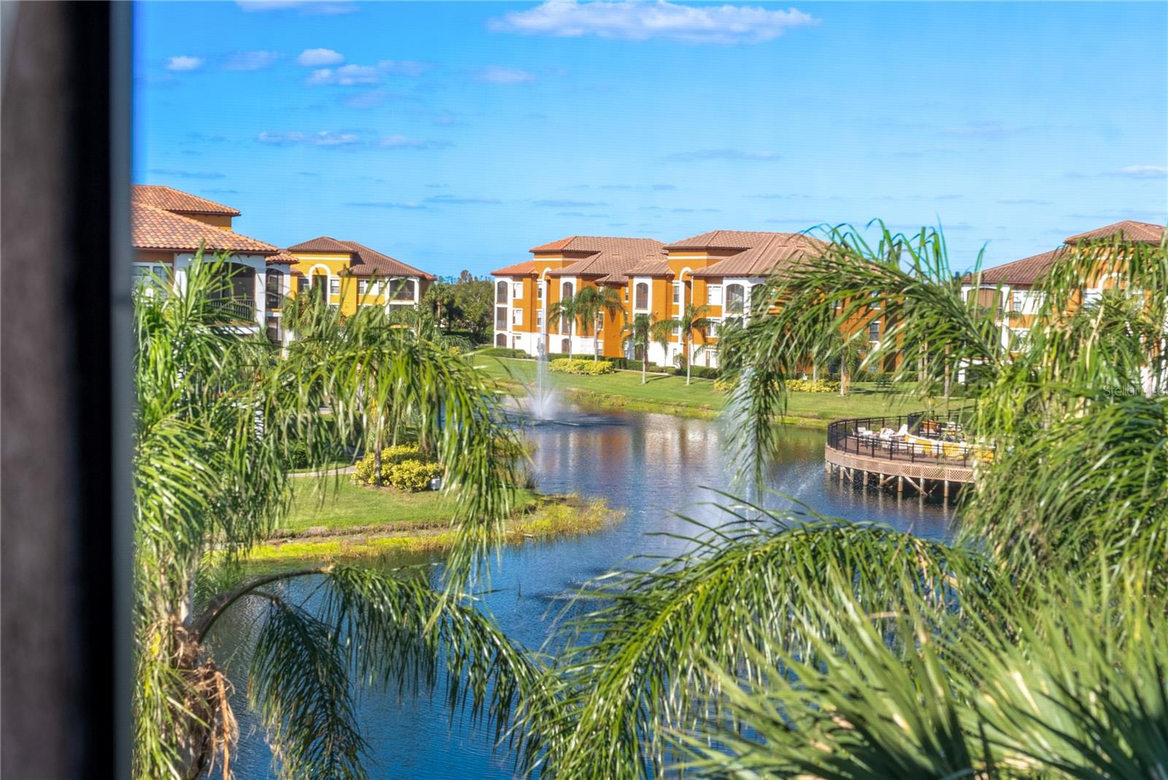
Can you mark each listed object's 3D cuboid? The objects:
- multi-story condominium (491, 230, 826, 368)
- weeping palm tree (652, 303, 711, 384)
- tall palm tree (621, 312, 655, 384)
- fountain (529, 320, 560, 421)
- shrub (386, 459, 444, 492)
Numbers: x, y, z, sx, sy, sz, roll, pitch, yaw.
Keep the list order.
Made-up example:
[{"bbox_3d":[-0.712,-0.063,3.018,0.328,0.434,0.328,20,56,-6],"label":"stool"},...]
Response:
[{"bbox_3d":[10.845,-9.916,180.913,20.500,14.300,53.370,-1,4,-31],"label":"multi-story condominium"},{"bbox_3d":[9.310,-4.375,154.000,5.720,7.800,5.200,1,3,3],"label":"weeping palm tree"},{"bbox_3d":[5.220,-3.993,156.000,3.330,6.840,3.400,1,3,2],"label":"tall palm tree"},{"bbox_3d":[-3.156,-1.560,129.000,2.470,7.980,2.400,1,3,-1],"label":"fountain"},{"bbox_3d":[-7.626,3.855,73.300,2.600,1.480,2.200,1,3,-6],"label":"shrub"}]

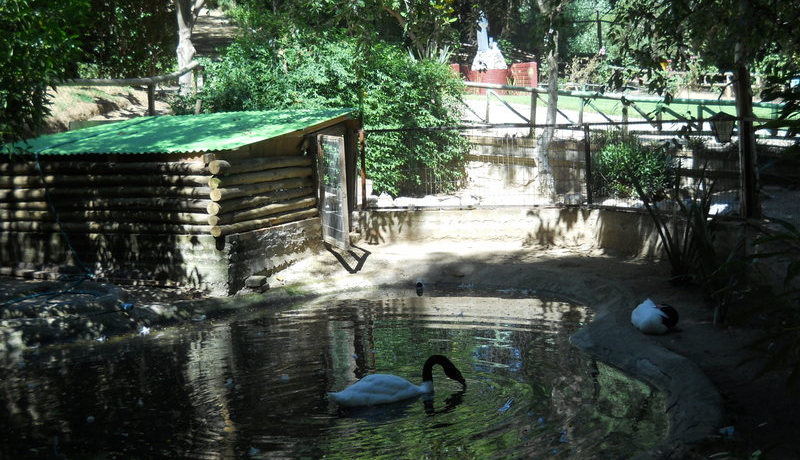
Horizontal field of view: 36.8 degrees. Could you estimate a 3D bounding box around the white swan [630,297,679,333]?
[{"bbox_3d":[1.775,0.581,8.380,0.290,0.230,0.440,-4,5,-40],"label":"white swan"}]

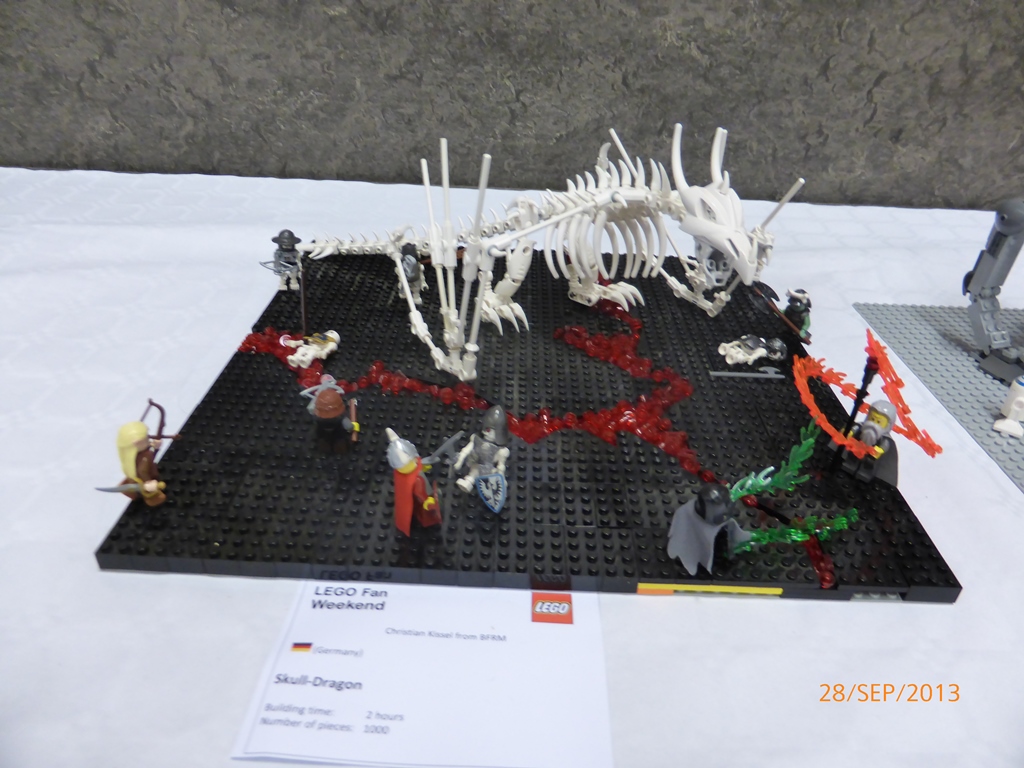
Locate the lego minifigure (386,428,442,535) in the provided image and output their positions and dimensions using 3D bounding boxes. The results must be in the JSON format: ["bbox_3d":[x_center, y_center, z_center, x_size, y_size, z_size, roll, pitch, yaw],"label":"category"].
[{"bbox_3d":[-0.045,0.043,0.327,0.026,0.050,0.026,-18,37,-28],"label":"lego minifigure"}]

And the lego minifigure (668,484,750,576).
[{"bbox_3d":[0.086,0.060,0.310,0.034,0.045,0.029,-12,35,-21],"label":"lego minifigure"}]

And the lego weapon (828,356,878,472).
[{"bbox_3d":[0.174,0.016,0.364,0.009,0.069,0.009,-22,39,-32],"label":"lego weapon"}]

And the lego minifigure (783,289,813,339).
[{"bbox_3d":[0.193,-0.046,0.488,0.025,0.043,0.020,24,38,31],"label":"lego minifigure"}]

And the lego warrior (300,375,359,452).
[{"bbox_3d":[-0.096,0.016,0.379,0.029,0.039,0.024,2,32,0],"label":"lego warrior"}]

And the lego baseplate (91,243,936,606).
[{"bbox_3d":[0.011,-0.013,0.474,0.384,0.011,0.376,2,32,0],"label":"lego baseplate"}]

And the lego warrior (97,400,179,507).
[{"bbox_3d":[-0.175,0.035,0.335,0.035,0.049,0.025,-1,32,-4],"label":"lego warrior"}]

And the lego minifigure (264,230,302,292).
[{"bbox_3d":[-0.177,-0.096,0.547,0.030,0.046,0.020,-1,32,-4],"label":"lego minifigure"}]

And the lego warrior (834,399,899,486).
[{"bbox_3d":[0.186,0.027,0.368,0.021,0.046,0.029,-22,39,-32],"label":"lego warrior"}]

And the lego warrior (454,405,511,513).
[{"bbox_3d":[-0.010,0.034,0.345,0.027,0.048,0.024,19,36,25],"label":"lego warrior"}]

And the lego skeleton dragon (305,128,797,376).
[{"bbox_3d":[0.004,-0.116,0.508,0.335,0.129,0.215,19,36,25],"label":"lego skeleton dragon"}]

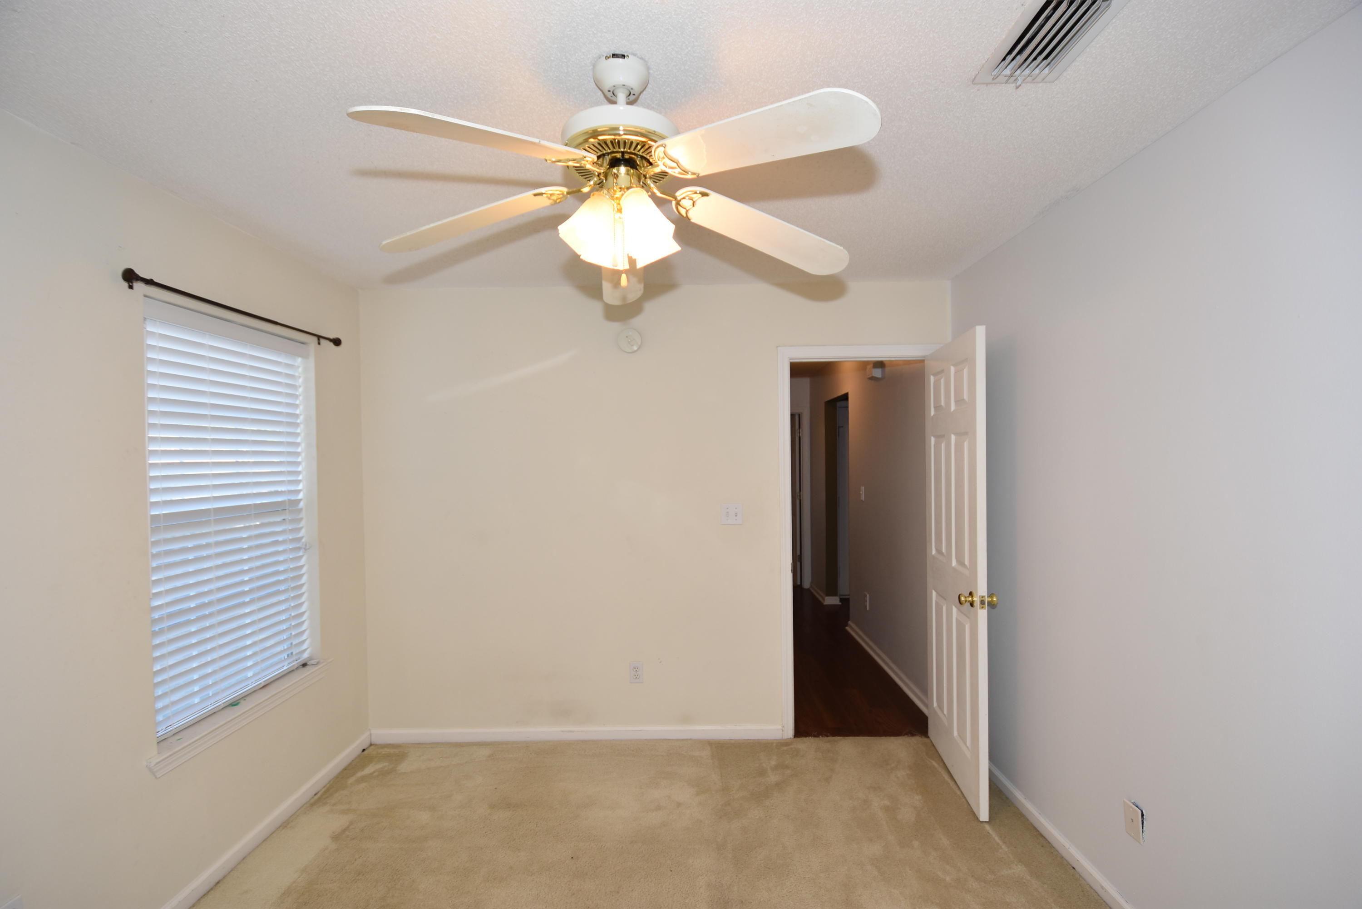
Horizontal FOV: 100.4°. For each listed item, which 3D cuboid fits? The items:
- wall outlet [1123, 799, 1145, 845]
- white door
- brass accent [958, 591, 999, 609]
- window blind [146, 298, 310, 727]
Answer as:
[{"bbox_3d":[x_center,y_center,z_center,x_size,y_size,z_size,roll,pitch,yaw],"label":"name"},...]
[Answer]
[{"bbox_3d":[1.464,1.189,1.836,0.012,0.112,0.072,-1,1,1],"label":"wall outlet"},{"bbox_3d":[1.294,0.494,2.703,0.039,2.052,0.726,-1,1,7],"label":"white door"},{"bbox_3d":[1.258,0.617,2.412,0.154,0.065,0.065,-1,1,7],"label":"brass accent"},{"bbox_3d":[-1.787,0.236,2.285,0.061,1.492,0.812,-1,1,1],"label":"window blind"}]

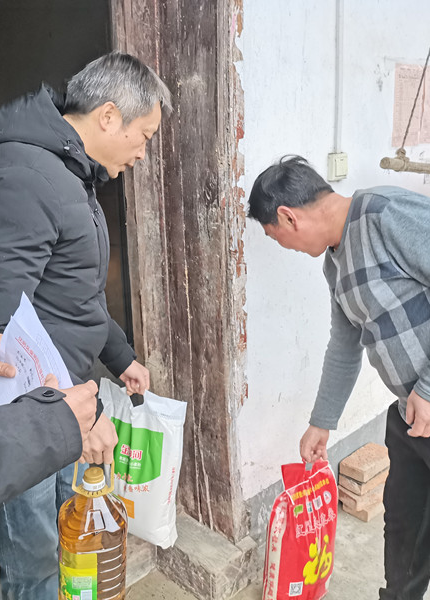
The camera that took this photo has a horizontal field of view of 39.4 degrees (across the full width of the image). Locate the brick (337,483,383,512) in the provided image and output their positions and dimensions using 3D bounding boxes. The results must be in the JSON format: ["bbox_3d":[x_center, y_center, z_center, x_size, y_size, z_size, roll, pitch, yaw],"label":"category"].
[{"bbox_3d":[0.646,0.793,2.496,0.236,0.049,0.113,-9,16,-26],"label":"brick"}]

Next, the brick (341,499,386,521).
[{"bbox_3d":[0.657,0.837,2.514,0.236,0.049,0.113,-14,19,-41],"label":"brick"}]

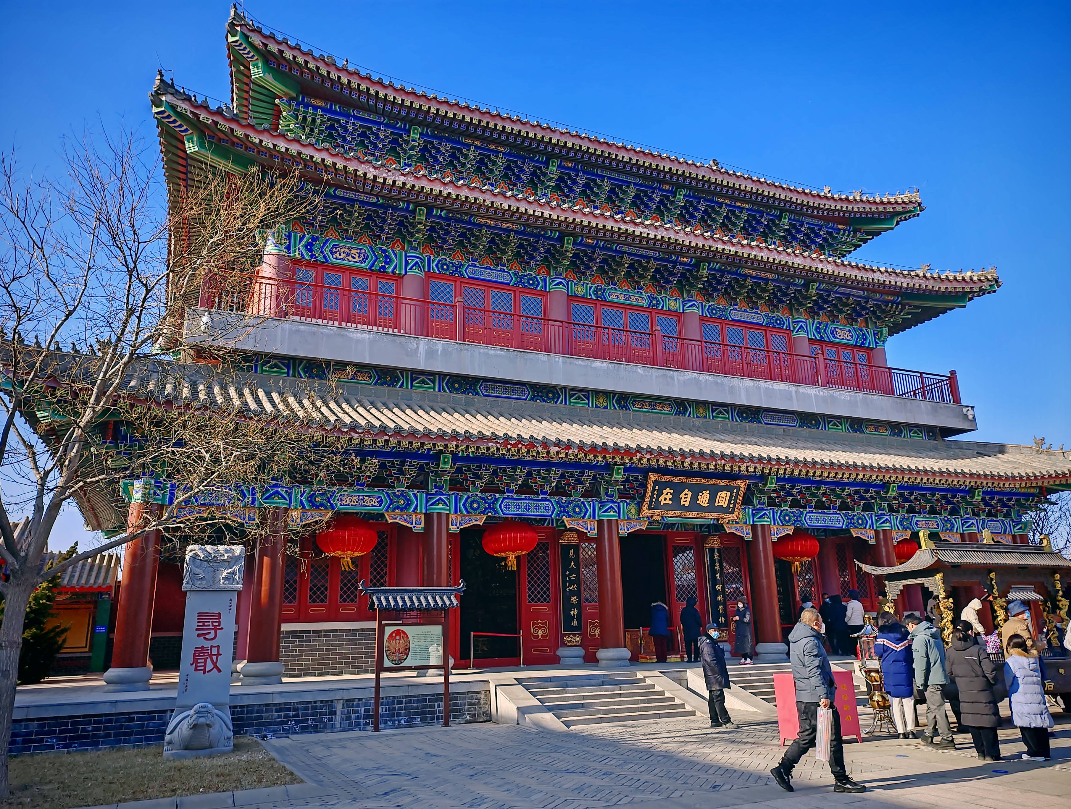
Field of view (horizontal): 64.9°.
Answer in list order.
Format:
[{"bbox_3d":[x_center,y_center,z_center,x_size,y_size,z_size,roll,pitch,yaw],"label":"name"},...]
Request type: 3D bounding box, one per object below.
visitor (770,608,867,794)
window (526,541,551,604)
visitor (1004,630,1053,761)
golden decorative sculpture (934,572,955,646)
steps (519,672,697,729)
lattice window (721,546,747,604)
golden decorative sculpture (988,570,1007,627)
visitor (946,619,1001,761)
[{"bbox_3d":[2.799,2.955,8.499,0.880,1.716,0.560,-1,-15,0],"label":"visitor"},{"bbox_3d":[0.105,4.672,23.379,0.710,1.695,0.080,6,-17,-24],"label":"window"},{"bbox_3d":[5.910,3.497,10.150,0.480,1.452,0.360,1,-16,-11],"label":"visitor"},{"bbox_3d":[6.314,3.190,13.027,0.210,1.154,0.230,6,-17,-24],"label":"golden decorative sculpture"},{"bbox_3d":[1.319,5.720,16.451,2.900,0.750,2.120,5,-17,-24],"label":"steps"},{"bbox_3d":[6.137,5.262,26.096,0.700,1.671,0.080,6,-17,-24],"label":"lattice window"},{"bbox_3d":[8.271,3.658,15.064,0.220,1.305,0.220,5,-17,-24],"label":"golden decorative sculpture"},{"bbox_3d":[5.365,3.460,10.276,0.520,1.620,0.360,-4,-16,9],"label":"visitor"}]

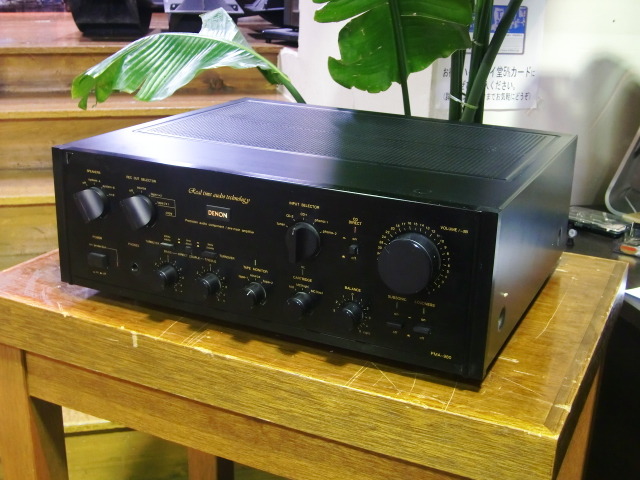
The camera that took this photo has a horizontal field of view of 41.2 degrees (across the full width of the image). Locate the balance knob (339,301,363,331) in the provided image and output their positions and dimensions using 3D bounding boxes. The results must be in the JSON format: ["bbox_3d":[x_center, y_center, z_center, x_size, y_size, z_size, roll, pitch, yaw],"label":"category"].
[{"bbox_3d":[0.026,0.070,0.780,0.023,0.023,0.014,10,20,23],"label":"balance knob"}]

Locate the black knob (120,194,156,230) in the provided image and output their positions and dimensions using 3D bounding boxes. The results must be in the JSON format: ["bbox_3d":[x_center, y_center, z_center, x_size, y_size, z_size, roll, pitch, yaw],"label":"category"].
[{"bbox_3d":[-0.184,-0.026,0.849,0.034,0.034,0.021,10,20,23],"label":"black knob"}]

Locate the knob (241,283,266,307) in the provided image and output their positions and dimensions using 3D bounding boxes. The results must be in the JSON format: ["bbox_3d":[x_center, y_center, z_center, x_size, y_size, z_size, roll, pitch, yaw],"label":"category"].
[{"bbox_3d":[-0.066,0.054,0.820,0.023,0.023,0.013,10,20,23],"label":"knob"}]

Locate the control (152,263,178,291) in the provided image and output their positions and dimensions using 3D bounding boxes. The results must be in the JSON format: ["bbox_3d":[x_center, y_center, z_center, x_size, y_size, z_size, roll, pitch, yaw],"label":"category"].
[{"bbox_3d":[-0.157,0.038,0.859,0.023,0.023,0.014,10,20,23],"label":"control"}]

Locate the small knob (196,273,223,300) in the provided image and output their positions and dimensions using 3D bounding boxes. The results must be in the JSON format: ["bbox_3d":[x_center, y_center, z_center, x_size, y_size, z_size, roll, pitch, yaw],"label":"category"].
[{"bbox_3d":[-0.112,0.046,0.840,0.023,0.023,0.013,10,20,23],"label":"small knob"}]

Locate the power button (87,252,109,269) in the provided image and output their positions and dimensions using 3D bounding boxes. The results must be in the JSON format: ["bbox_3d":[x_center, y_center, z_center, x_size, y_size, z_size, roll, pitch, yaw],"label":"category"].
[{"bbox_3d":[-0.234,0.022,0.896,0.021,0.014,0.007,10,20,23],"label":"power button"}]

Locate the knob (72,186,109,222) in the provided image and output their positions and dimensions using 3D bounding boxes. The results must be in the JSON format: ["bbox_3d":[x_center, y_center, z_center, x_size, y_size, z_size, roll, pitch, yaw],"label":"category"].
[{"bbox_3d":[-0.237,-0.036,0.872,0.034,0.034,0.021,10,20,23],"label":"knob"}]

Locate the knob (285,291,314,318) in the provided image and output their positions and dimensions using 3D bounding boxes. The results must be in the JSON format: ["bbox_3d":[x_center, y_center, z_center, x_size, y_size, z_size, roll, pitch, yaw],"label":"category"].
[{"bbox_3d":[-0.020,0.062,0.800,0.023,0.023,0.014,10,20,23],"label":"knob"}]

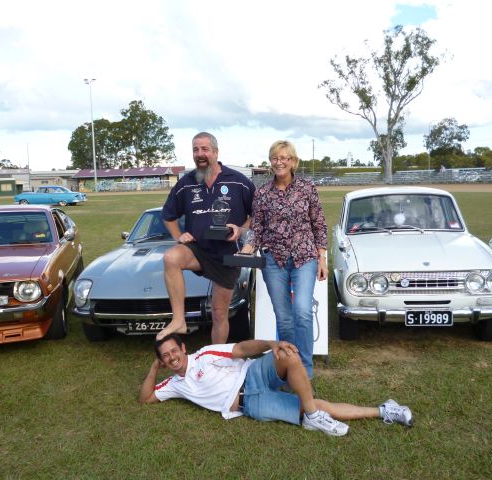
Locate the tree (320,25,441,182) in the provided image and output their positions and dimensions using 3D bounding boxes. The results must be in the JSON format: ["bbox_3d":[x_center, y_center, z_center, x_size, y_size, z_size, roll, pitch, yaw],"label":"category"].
[{"bbox_3d":[17.267,-17.033,66.484,15.393,20.095,13.000,-1,7,0],"label":"tree"}]

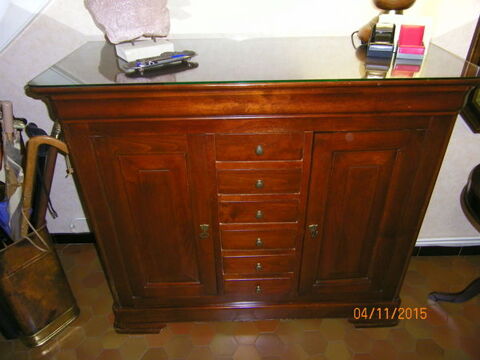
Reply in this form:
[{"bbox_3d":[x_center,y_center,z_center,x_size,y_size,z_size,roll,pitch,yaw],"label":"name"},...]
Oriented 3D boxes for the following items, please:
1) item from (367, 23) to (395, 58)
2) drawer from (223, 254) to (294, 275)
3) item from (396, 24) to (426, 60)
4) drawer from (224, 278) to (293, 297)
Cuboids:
[{"bbox_3d":[0.442,-0.442,1.222,0.073,0.092,0.065,3,33,7],"label":"item"},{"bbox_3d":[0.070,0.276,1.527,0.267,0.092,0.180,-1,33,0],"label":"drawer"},{"bbox_3d":[0.526,-0.429,1.199,0.075,0.092,0.070,3,33,7],"label":"item"},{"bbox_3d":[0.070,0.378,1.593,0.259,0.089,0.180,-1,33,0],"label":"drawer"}]

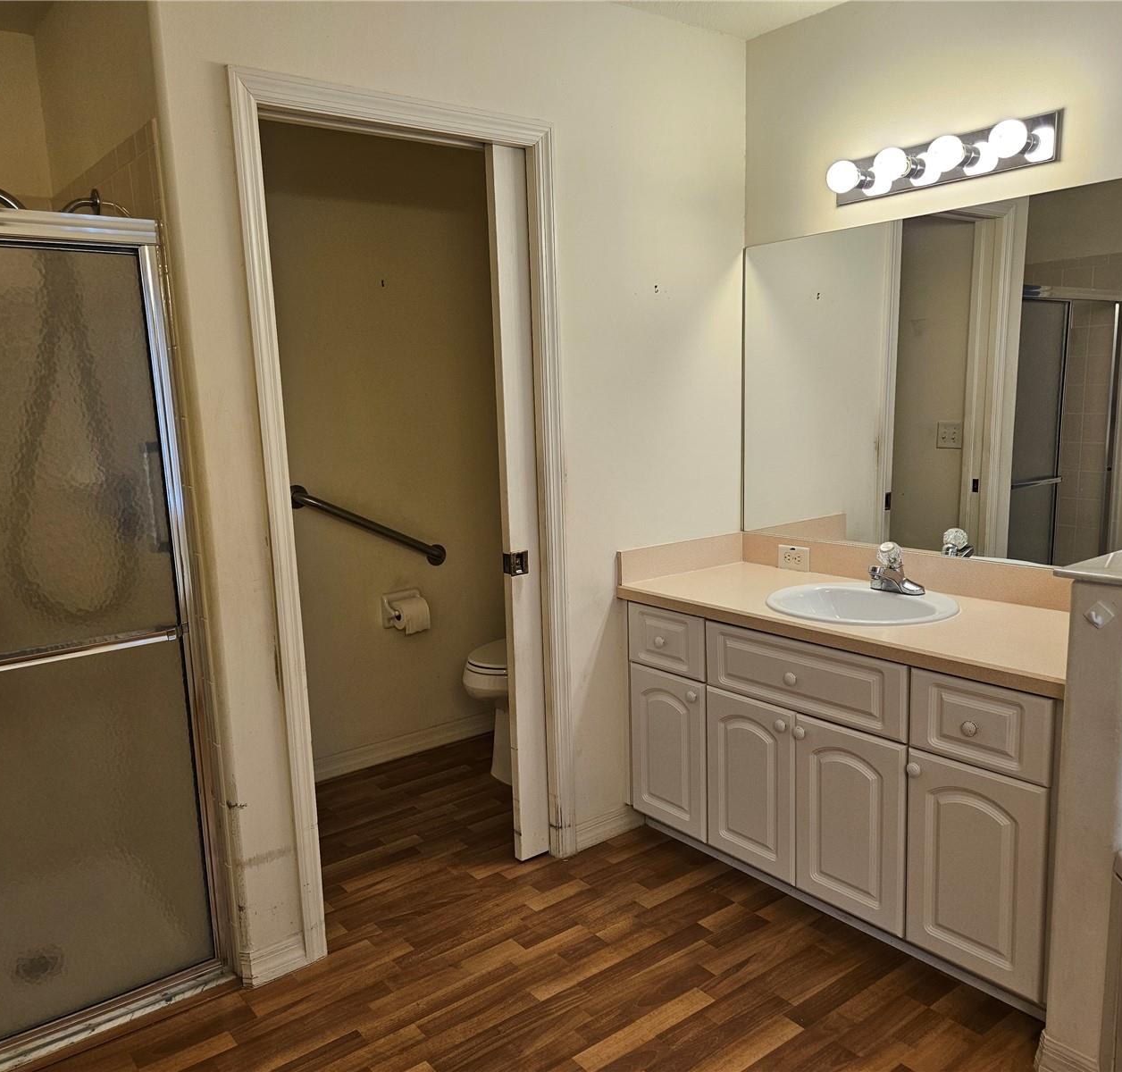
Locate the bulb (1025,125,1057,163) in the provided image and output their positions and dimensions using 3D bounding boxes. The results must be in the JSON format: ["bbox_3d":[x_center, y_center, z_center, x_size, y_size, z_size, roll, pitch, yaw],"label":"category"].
[{"bbox_3d":[1.135,-0.926,2.244,0.085,0.085,0.085,-9,11,-37],"label":"bulb"}]

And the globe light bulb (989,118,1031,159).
[{"bbox_3d":[1.052,-0.933,2.232,0.087,0.087,0.087,-9,11,-37],"label":"globe light bulb"}]

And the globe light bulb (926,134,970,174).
[{"bbox_3d":[0.955,-0.947,2.355,0.087,0.087,0.087,-9,11,-37],"label":"globe light bulb"}]

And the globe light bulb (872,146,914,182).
[{"bbox_3d":[0.861,-0.967,2.474,0.087,0.087,0.087,-9,11,-37],"label":"globe light bulb"}]

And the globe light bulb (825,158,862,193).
[{"bbox_3d":[0.771,-0.978,2.589,0.087,0.087,0.087,-2,9,0],"label":"globe light bulb"}]

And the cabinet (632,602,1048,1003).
[{"bbox_3d":[0.820,0.585,2.553,0.548,0.745,1.323,-9,11,-37],"label":"cabinet"}]

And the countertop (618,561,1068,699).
[{"bbox_3d":[0.801,0.202,2.491,0.563,0.036,1.328,-9,11,-37],"label":"countertop"}]

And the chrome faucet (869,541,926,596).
[{"bbox_3d":[0.901,0.087,2.590,0.147,0.148,0.157,-9,11,-37],"label":"chrome faucet"}]

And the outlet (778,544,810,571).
[{"bbox_3d":[0.734,0.071,2.996,0.012,0.073,0.118,-9,11,-37],"label":"outlet"}]

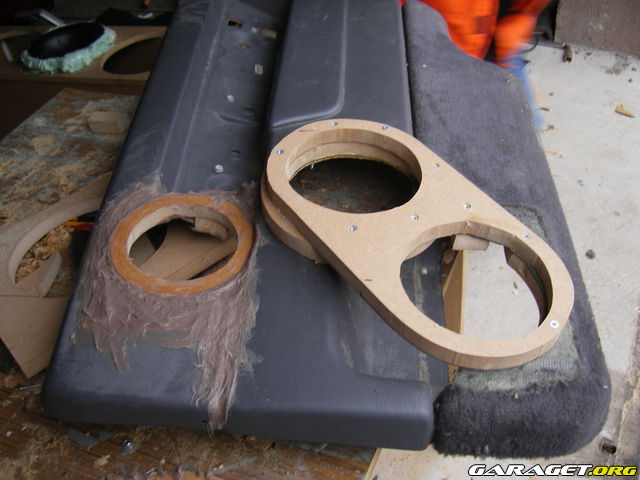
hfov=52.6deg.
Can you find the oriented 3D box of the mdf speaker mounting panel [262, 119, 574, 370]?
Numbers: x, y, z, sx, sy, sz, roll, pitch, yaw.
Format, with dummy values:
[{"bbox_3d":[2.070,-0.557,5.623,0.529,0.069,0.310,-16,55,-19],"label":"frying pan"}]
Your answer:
[{"bbox_3d":[0.089,-0.007,0.697,0.196,0.045,0.383,-26,53,-26],"label":"mdf speaker mounting panel"}]

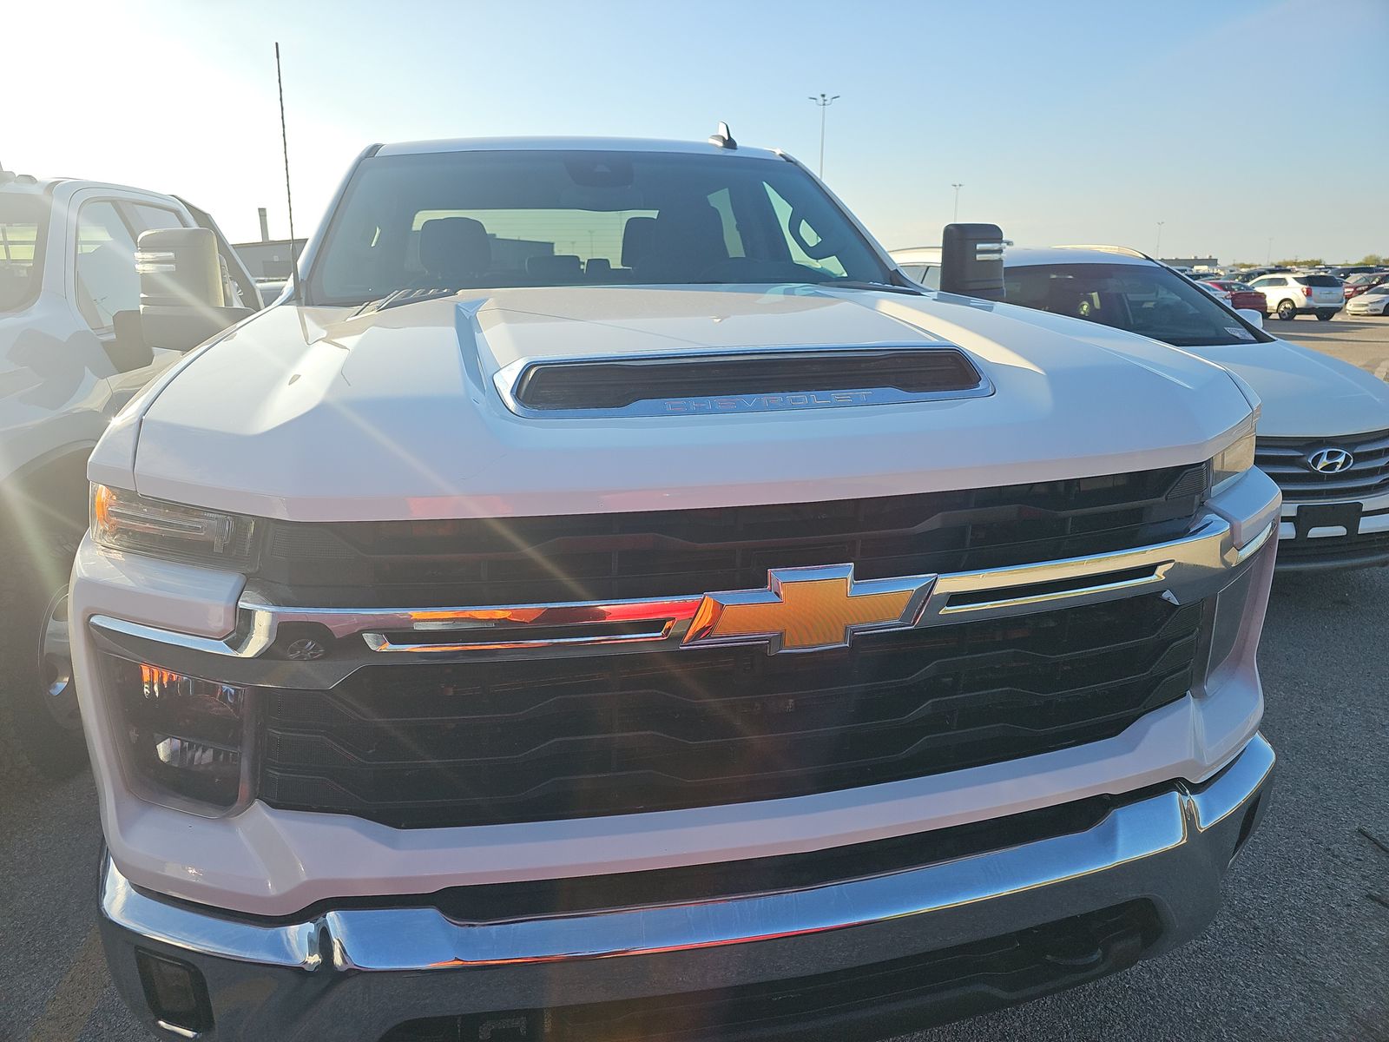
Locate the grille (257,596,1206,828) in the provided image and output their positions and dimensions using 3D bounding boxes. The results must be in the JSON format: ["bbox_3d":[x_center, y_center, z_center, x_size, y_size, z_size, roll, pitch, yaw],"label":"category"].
[{"bbox_3d":[0.125,0.238,1.258,1.404,0.263,0.182,-4,15,-11],"label":"grille"}]

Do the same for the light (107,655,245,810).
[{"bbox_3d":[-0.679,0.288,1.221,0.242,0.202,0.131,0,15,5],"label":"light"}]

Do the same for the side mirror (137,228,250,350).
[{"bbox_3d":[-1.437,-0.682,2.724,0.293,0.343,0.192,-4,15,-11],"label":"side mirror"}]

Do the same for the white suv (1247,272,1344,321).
[{"bbox_3d":[22.693,-8.707,35.810,1.842,1.684,4.770,-4,15,-11],"label":"white suv"}]

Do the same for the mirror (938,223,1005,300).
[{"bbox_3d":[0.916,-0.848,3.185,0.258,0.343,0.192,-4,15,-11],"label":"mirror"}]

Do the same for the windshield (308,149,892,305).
[{"bbox_3d":[-0.279,-0.931,2.899,1.656,0.141,0.929,-4,48,-11],"label":"windshield"}]

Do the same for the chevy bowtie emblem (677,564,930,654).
[{"bbox_3d":[0.139,0.103,1.140,0.328,0.111,0.040,-4,15,-11],"label":"chevy bowtie emblem"}]

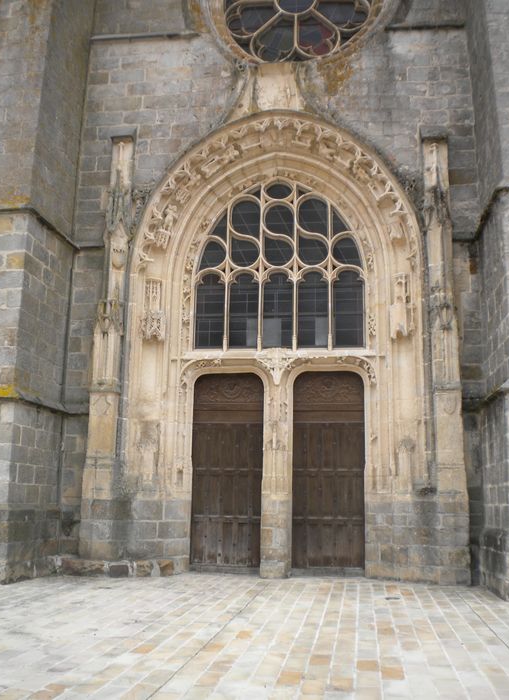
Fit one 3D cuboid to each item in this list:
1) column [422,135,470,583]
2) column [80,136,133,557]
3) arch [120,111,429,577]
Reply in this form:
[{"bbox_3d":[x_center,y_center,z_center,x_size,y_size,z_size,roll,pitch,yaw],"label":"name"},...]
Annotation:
[{"bbox_3d":[3.655,-0.090,13.737,0.580,8.850,0.500,0,-11,6],"label":"column"},{"bbox_3d":[-2.925,-0.231,14.465,0.620,8.700,0.500,0,-11,6],"label":"column"},{"bbox_3d":[0.434,-0.317,14.382,5.950,9.450,1.050,0,-11,6],"label":"arch"}]

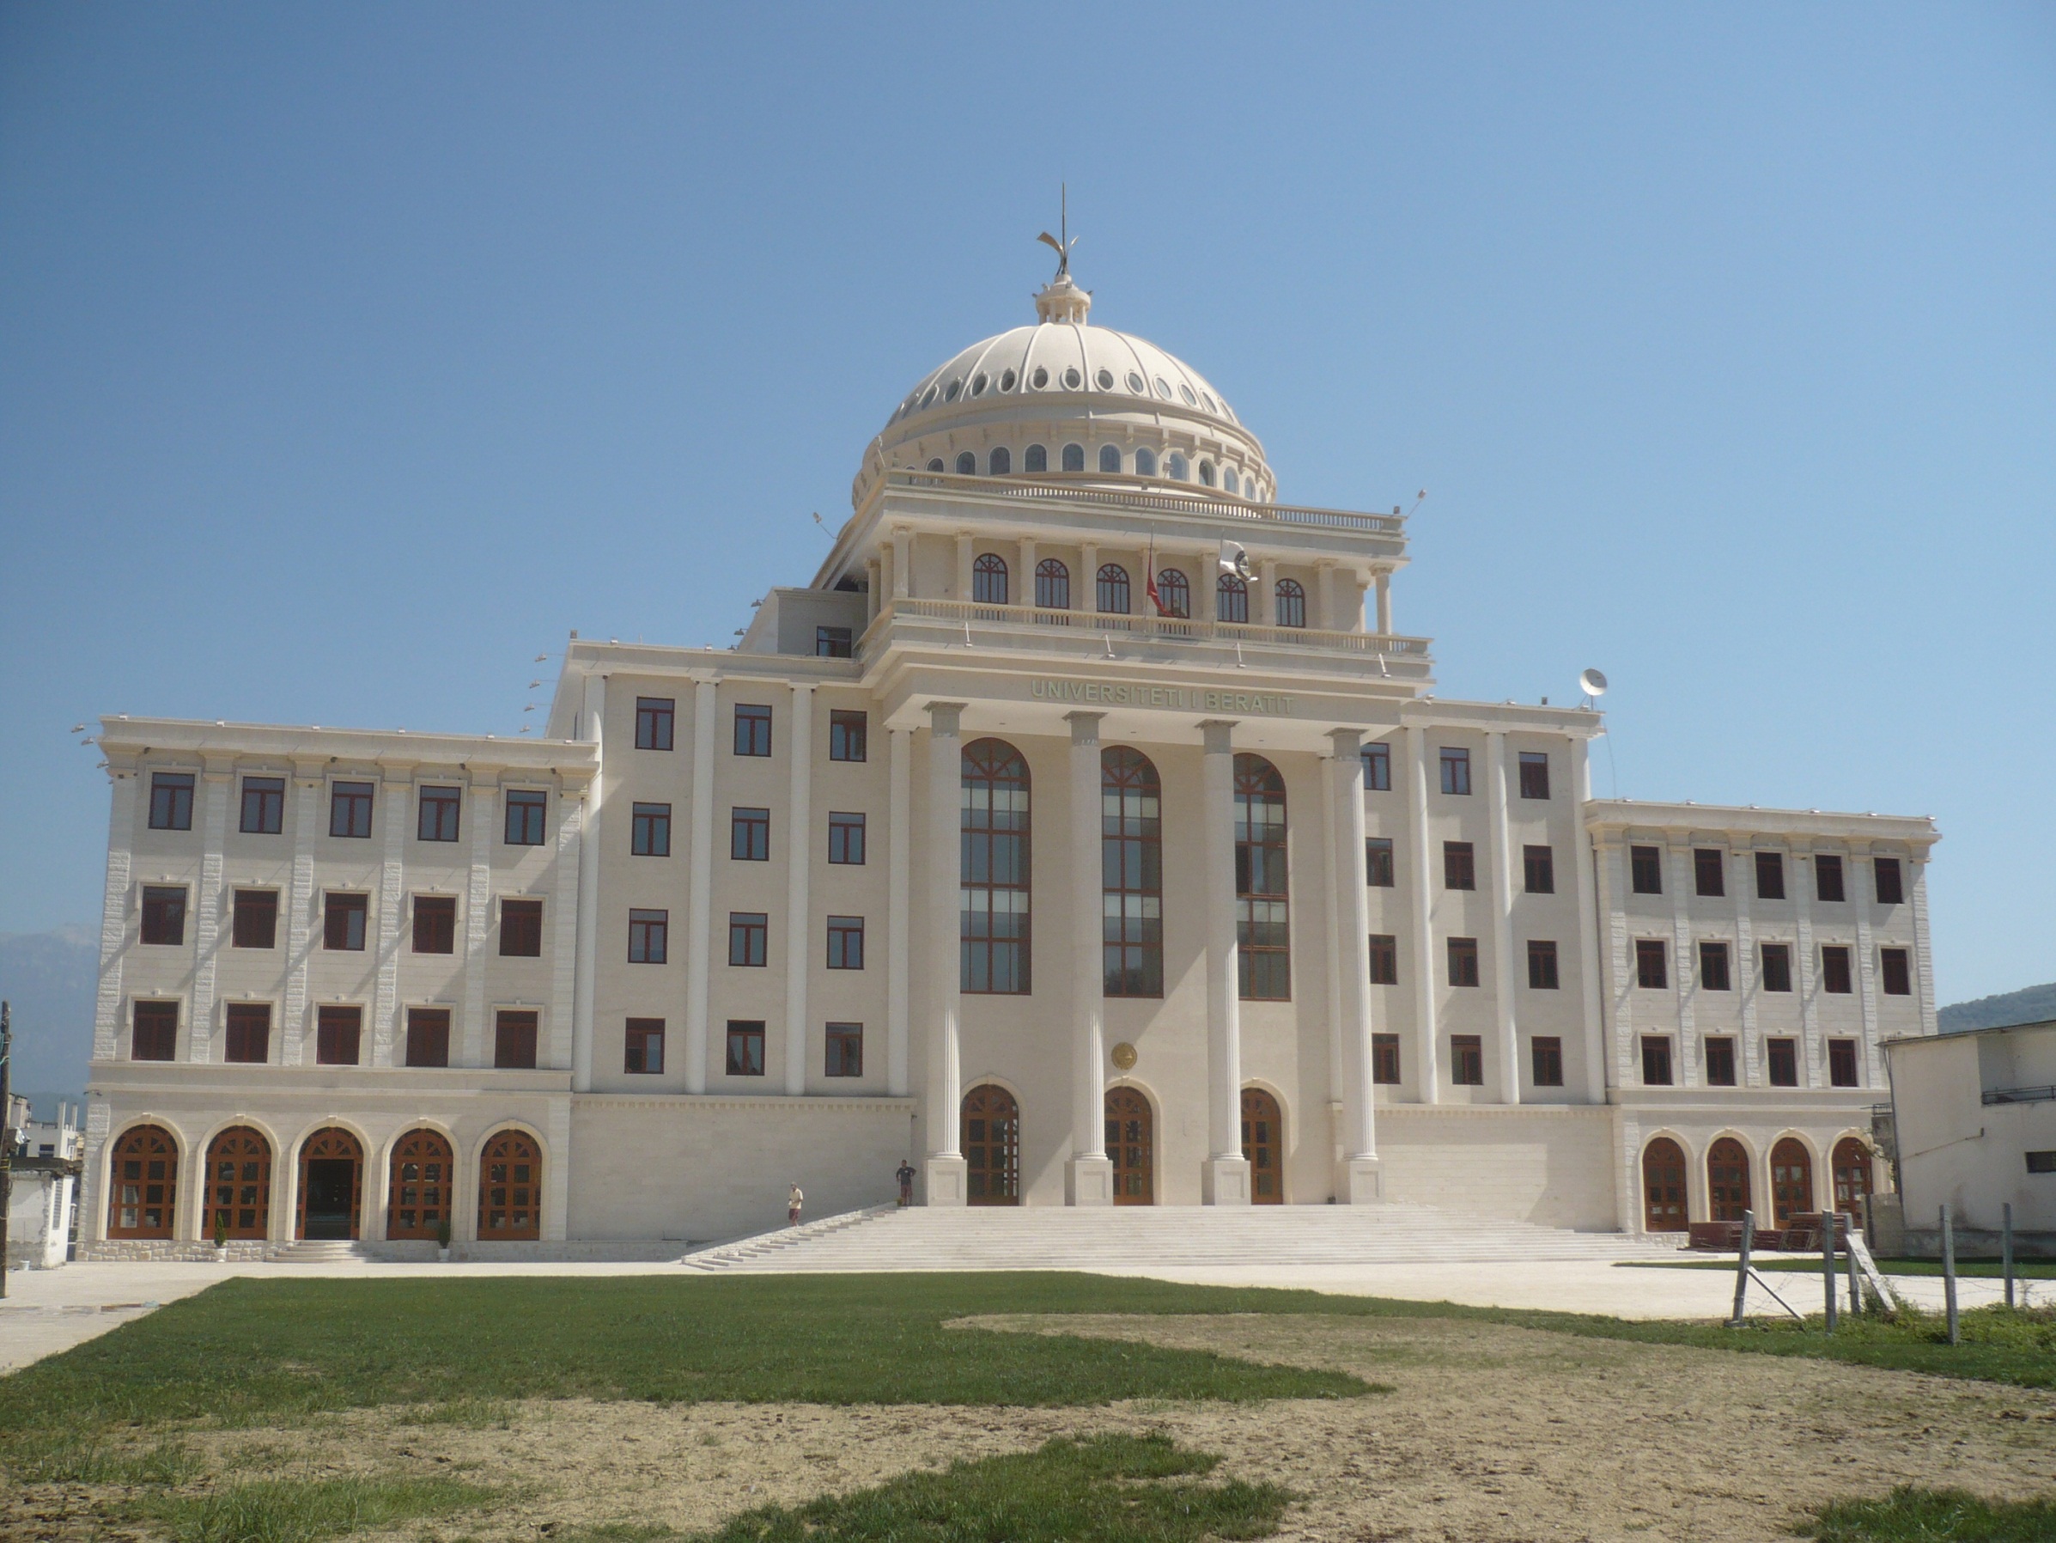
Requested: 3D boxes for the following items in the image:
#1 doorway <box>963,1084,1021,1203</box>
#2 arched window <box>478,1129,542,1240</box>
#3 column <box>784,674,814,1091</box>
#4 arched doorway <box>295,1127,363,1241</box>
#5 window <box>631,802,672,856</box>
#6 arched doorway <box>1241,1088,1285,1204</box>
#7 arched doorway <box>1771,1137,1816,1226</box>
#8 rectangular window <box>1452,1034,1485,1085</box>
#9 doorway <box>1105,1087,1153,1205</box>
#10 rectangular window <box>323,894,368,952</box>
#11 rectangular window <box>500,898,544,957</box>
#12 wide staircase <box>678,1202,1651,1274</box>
[{"bbox_3d":[-1.508,14.787,82.300,2.361,4.723,0.300,3,-12,-15],"label":"doorway"},{"bbox_3d":[-19.530,15.563,78.374,2.280,4.100,0.250,3,-12,-15],"label":"arched window"},{"bbox_3d":[-9.496,4.690,86.337,0.906,17.186,0.532,3,-11,-16],"label":"column"},{"bbox_3d":[-24.994,14.784,74.515,2.258,4.040,0.300,3,-12,-15],"label":"arched doorway"},{"bbox_3d":[-14.832,2.305,82.135,1.444,2.083,0.200,3,-12,-16],"label":"window"},{"bbox_3d":[9.466,15.613,86.573,2.481,4.768,0.300,3,-12,-16],"label":"arched doorway"},{"bbox_3d":[34.409,18.546,93.745,2.269,4.109,0.300,3,-12,-15],"label":"arched doorway"},{"bbox_3d":[19.024,12.508,89.938,1.444,2.083,0.200,3,-12,-16],"label":"rectangular window"},{"bbox_3d":[4.152,15.868,88.387,2.397,4.962,0.250,3,-11,-16],"label":"doorway"},{"bbox_3d":[-25.810,5.709,78.597,1.490,2.140,0.200,3,-12,-15],"label":"rectangular window"},{"bbox_3d":[-19.276,5.966,79.148,1.444,2.077,0.200,3,-12,-16],"label":"rectangular window"},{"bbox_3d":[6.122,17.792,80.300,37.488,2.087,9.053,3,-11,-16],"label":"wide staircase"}]

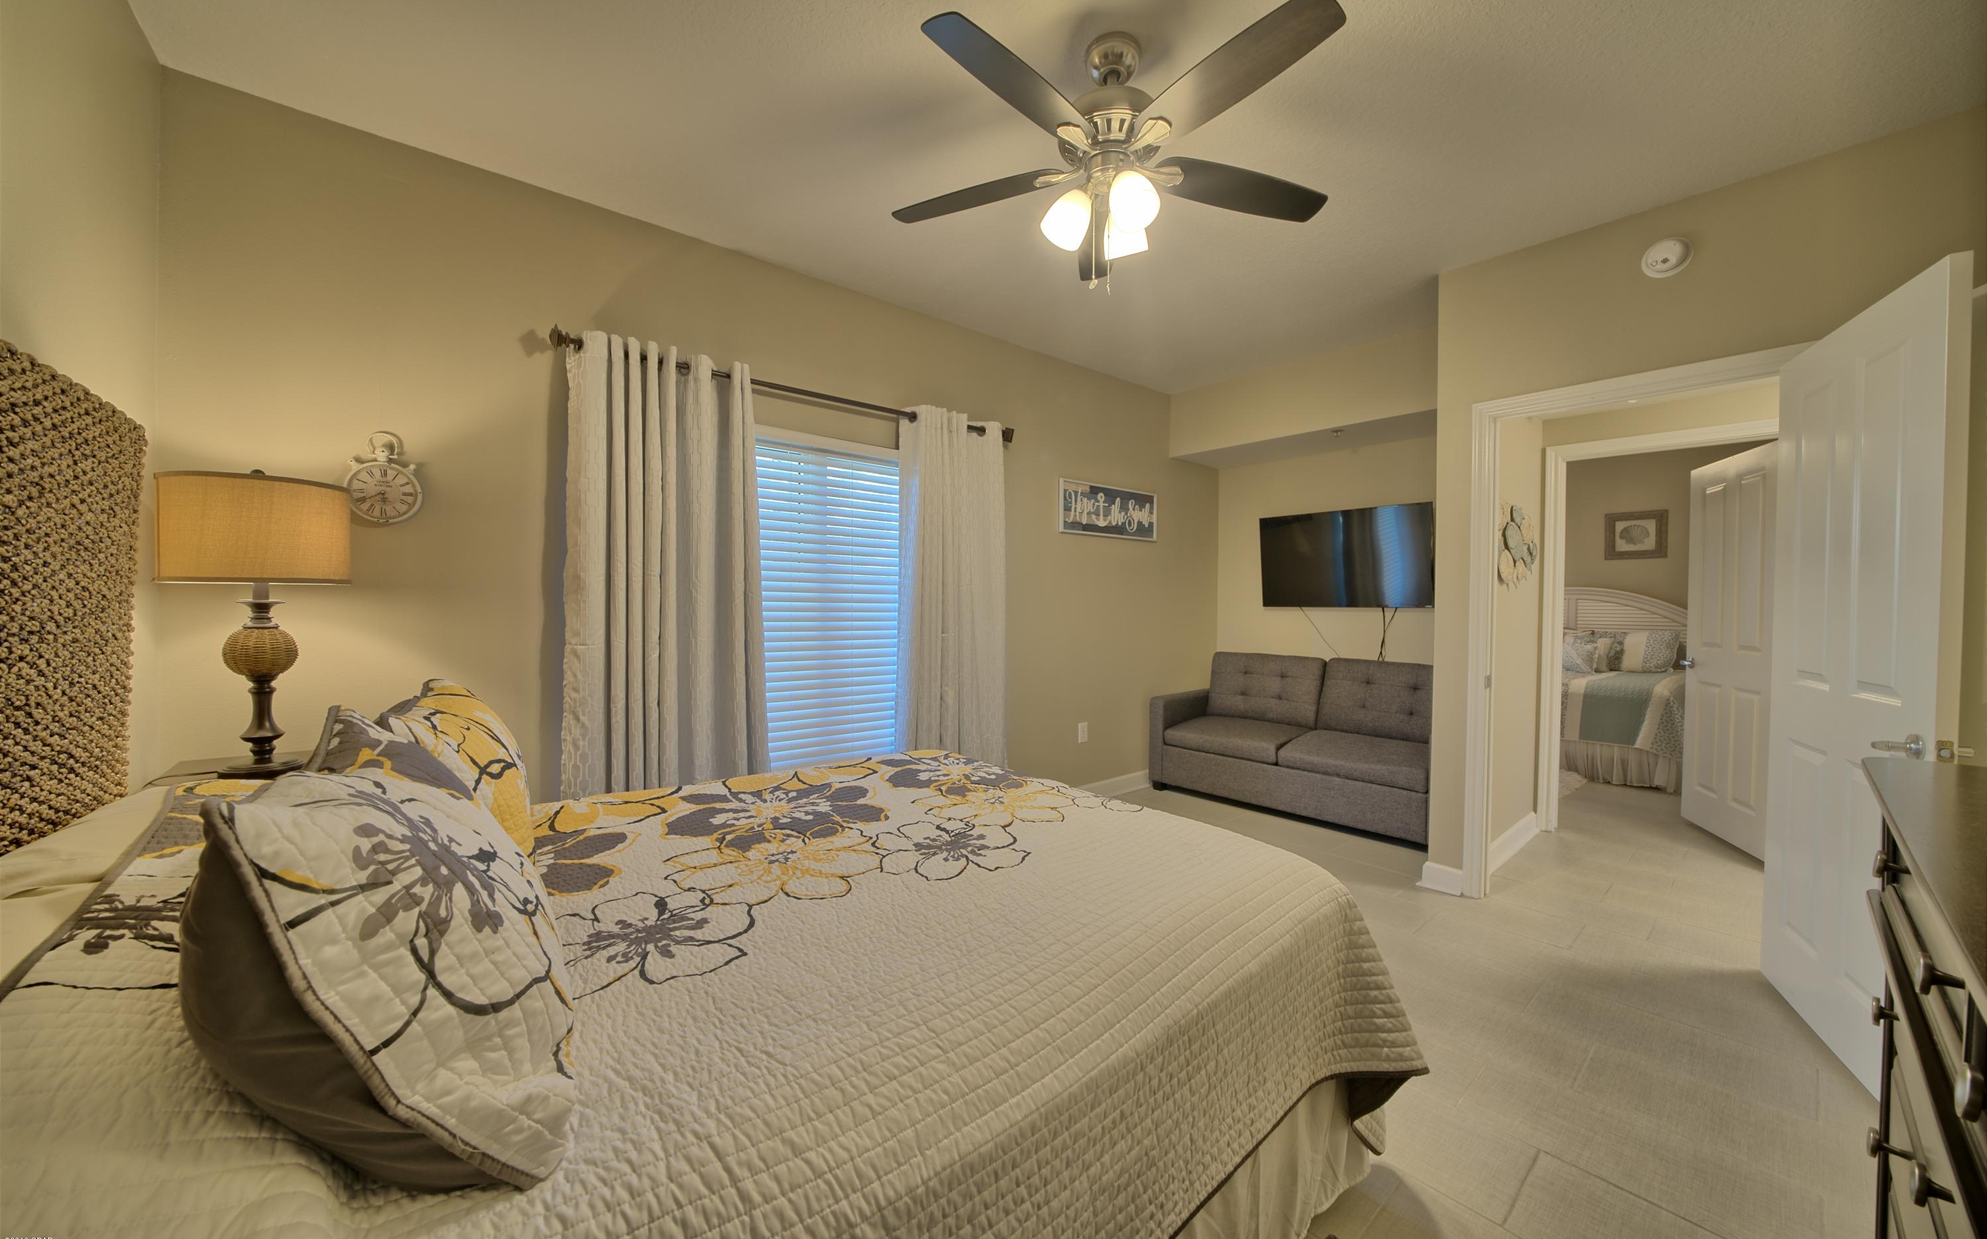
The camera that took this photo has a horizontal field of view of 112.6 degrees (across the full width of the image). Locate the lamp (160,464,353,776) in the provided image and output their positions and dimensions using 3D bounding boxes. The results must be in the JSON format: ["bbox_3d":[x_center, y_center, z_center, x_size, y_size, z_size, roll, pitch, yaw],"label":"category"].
[{"bbox_3d":[-1.780,0.002,1.617,0.320,0.725,0.320,-2,2,-41],"label":"lamp"}]

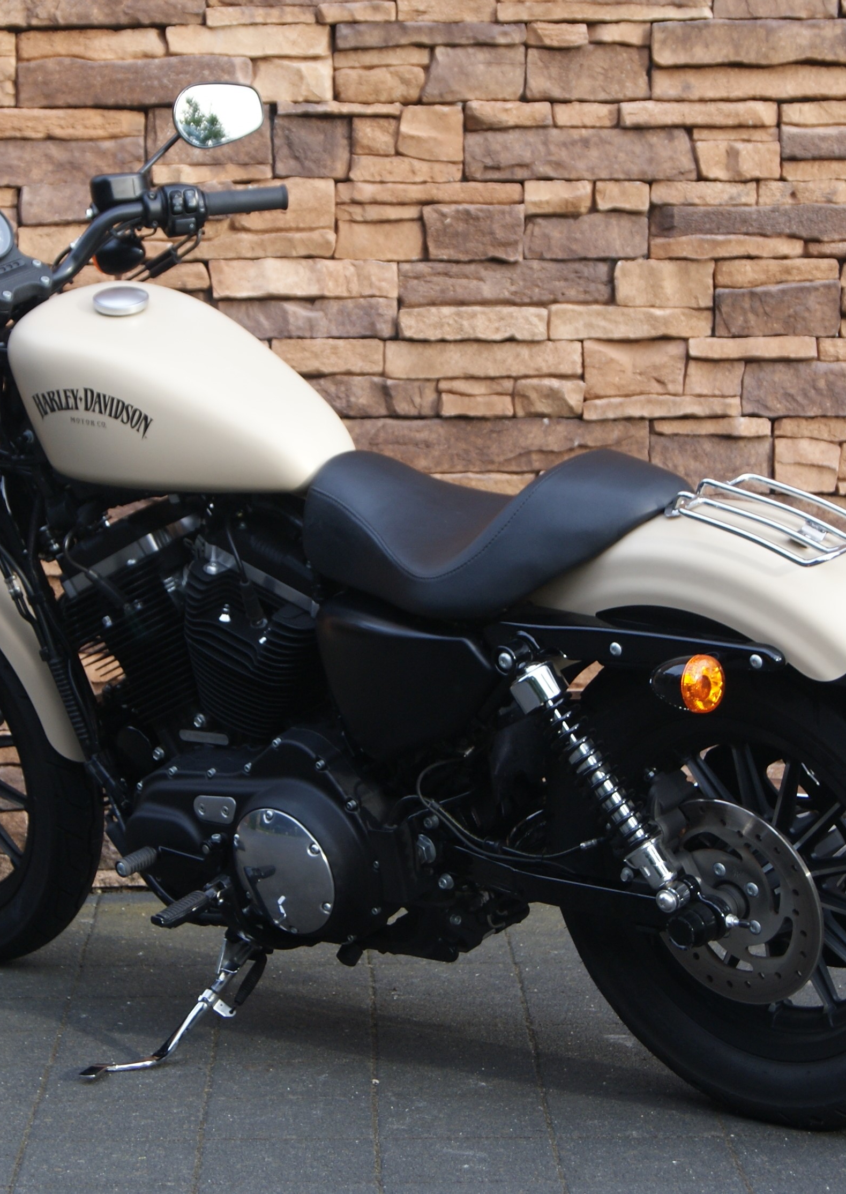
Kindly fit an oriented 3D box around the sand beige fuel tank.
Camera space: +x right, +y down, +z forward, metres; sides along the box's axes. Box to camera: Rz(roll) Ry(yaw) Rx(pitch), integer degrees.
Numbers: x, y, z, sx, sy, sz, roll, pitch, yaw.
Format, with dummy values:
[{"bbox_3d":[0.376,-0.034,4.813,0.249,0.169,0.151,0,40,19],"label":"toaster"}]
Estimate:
[{"bbox_3d":[-0.298,-0.290,4.348,0.560,0.238,0.268,5,21,40],"label":"sand beige fuel tank"}]

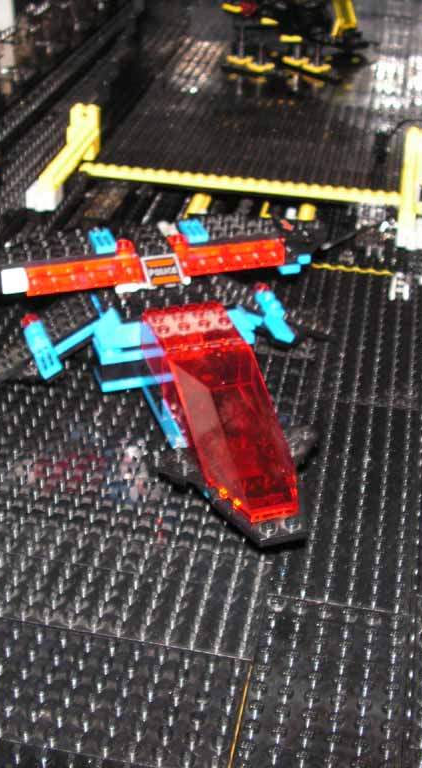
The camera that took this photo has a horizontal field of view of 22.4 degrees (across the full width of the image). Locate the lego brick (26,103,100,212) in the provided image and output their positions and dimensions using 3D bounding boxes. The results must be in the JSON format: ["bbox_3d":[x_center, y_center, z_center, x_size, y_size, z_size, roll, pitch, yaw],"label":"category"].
[{"bbox_3d":[-0.088,-0.138,0.640,0.017,0.036,0.088,7,34,8],"label":"lego brick"}]

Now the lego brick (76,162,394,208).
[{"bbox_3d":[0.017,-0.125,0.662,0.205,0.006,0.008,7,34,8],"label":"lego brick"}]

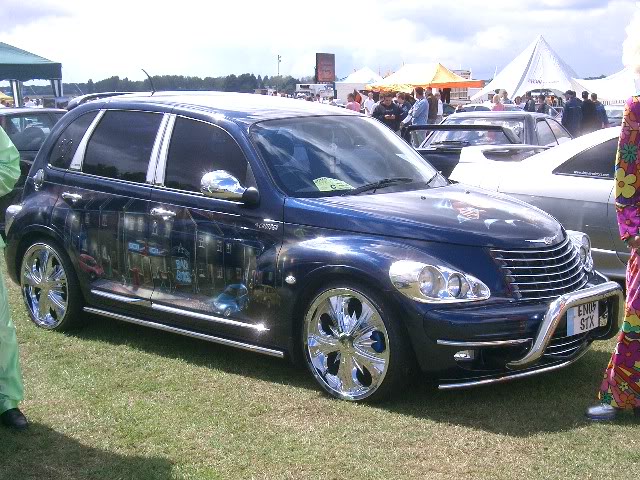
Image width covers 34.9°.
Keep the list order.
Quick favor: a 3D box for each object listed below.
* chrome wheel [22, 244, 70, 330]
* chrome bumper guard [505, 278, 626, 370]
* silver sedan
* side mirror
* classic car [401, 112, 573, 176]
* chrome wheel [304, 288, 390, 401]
[{"bbox_3d":[-1.786,0.297,6.827,0.565,0.565,0.200,6,10,41],"label":"chrome wheel"},{"bbox_3d":[1.267,0.389,5.069,0.240,0.360,1.000,6,10,41],"label":"chrome bumper guard"},{"bbox_3d":[3.318,-0.224,7.963,4.370,1.330,1.760,7,10,45],"label":"silver sedan"},{"bbox_3d":[-0.479,-0.274,5.361,0.160,0.170,0.250,6,10,41],"label":"side mirror"},{"bbox_3d":[2.426,-0.880,12.760,1.680,1.380,4.200,4,9,30],"label":"classic car"},{"bbox_3d":[0.176,0.509,5.110,0.565,0.565,0.200,6,10,41],"label":"chrome wheel"}]

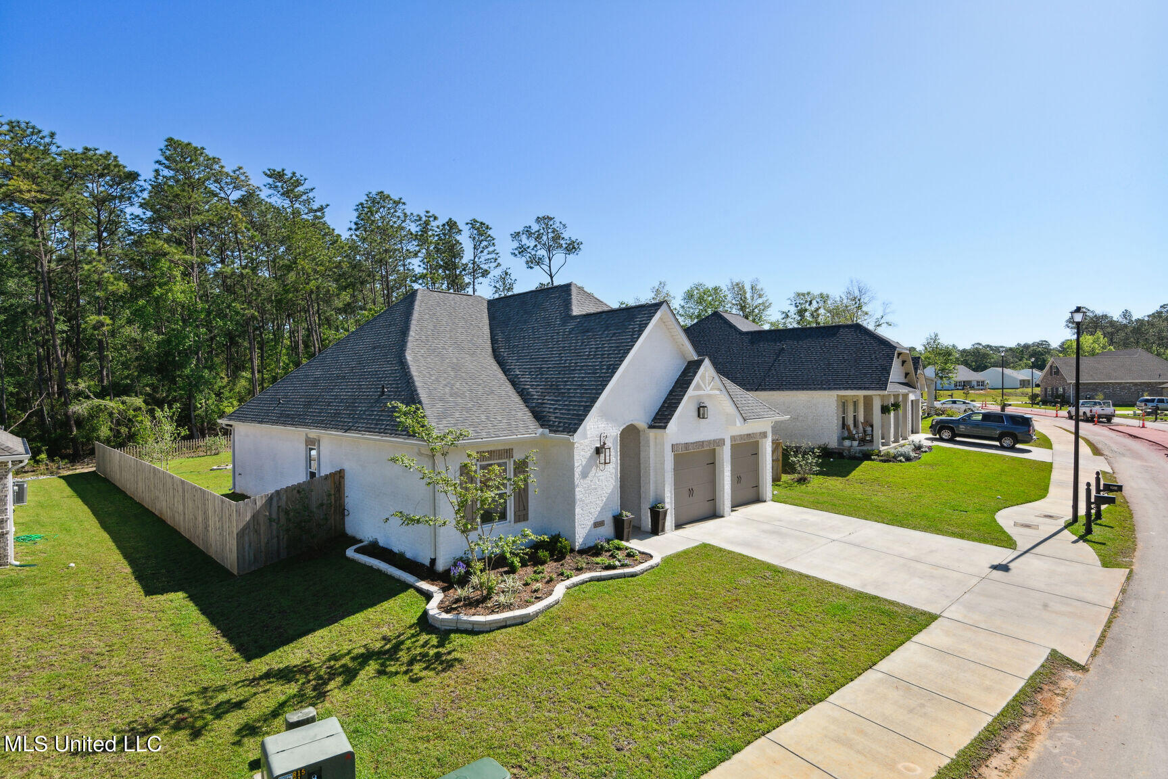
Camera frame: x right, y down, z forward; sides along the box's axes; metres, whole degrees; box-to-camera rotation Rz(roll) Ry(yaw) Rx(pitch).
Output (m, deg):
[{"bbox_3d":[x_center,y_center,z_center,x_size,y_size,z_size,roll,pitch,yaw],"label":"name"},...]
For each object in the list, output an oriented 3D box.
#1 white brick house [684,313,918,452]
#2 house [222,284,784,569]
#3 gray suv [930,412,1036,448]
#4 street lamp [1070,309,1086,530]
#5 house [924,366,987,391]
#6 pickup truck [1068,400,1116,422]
[{"bbox_3d":[10.377,-0.942,39.196,18.500,8.050,11.350,-1,0,39],"label":"white brick house"},{"bbox_3d":[-4.023,0.162,22.951,12.850,7.800,18.500,-1,0,-44],"label":"house"},{"bbox_3d":[22.747,2.158,35.217,5.200,1.880,2.050,5,4,37],"label":"gray suv"},{"bbox_3d":[14.150,0.786,17.700,0.420,6.367,0.420,0,0,-44],"label":"street lamp"},{"bbox_3d":[96.295,-3.063,162.806,12.800,6.500,11.600,-1,0,-24],"label":"house"},{"bbox_3d":[45.028,1.888,54.779,1.916,1.833,5.562,-1,0,22],"label":"pickup truck"}]

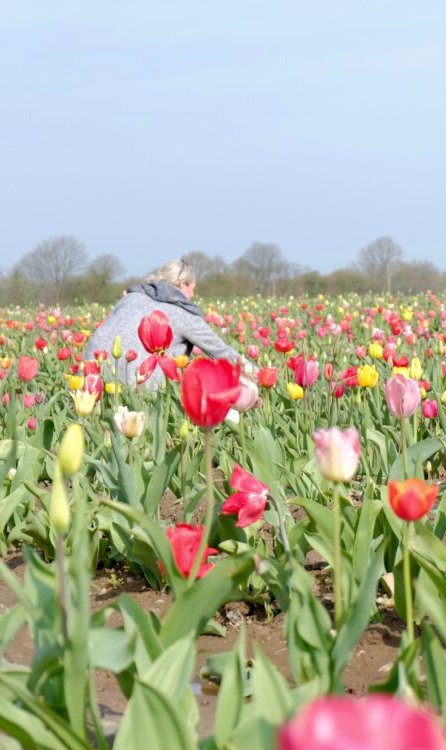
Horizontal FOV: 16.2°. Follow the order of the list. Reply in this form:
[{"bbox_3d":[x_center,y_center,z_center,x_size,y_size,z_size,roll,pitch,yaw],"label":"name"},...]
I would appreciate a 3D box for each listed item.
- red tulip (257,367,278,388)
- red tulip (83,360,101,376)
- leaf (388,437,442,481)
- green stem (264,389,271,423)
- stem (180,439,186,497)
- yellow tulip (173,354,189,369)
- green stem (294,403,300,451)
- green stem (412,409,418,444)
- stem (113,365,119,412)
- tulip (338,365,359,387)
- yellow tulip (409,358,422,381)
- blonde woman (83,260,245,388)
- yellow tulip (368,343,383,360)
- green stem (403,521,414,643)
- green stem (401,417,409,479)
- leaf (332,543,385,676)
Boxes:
[{"bbox_3d":[0.126,0.007,4.400,0.055,0.060,0.055,0,3,0],"label":"red tulip"},{"bbox_3d":[-0.434,-0.017,5.200,0.060,0.062,0.058,0,3,0],"label":"red tulip"},{"bbox_3d":[0.405,0.185,3.300,0.115,0.110,0.080,0,3,0],"label":"leaf"},{"bbox_3d":[0.125,0.085,4.400,0.013,0.098,0.012,0,3,0],"label":"green stem"},{"bbox_3d":[-0.112,0.260,4.300,0.010,0.160,0.010,1,3,0],"label":"stem"},{"bbox_3d":[-0.133,-0.043,5.000,0.052,0.046,0.050,0,3,0],"label":"yellow tulip"},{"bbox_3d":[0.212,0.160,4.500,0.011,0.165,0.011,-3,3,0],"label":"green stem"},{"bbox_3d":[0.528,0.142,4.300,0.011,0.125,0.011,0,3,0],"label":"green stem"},{"bbox_3d":[-0.272,0.035,4.000,0.008,0.130,0.008,0,3,0],"label":"stem"},{"bbox_3d":[0.406,0.003,5.000,0.070,0.068,0.066,0,3,0],"label":"tulip"},{"bbox_3d":[0.531,-0.018,4.300,0.034,0.066,0.034,0,3,0],"label":"yellow tulip"},{"bbox_3d":[-0.307,-0.207,7.850,0.600,0.800,0.680,3,4,41],"label":"blonde woman"},{"bbox_3d":[0.587,-0.092,6.000,0.055,0.066,0.054,0,3,0],"label":"yellow tulip"},{"bbox_3d":[0.289,0.325,2.420,0.011,0.195,0.011,-2,3,0],"label":"green stem"},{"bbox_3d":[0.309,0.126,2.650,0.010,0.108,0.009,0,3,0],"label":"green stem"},{"bbox_3d":[0.208,0.368,2.420,0.060,0.225,0.060,17,3,0],"label":"leaf"}]

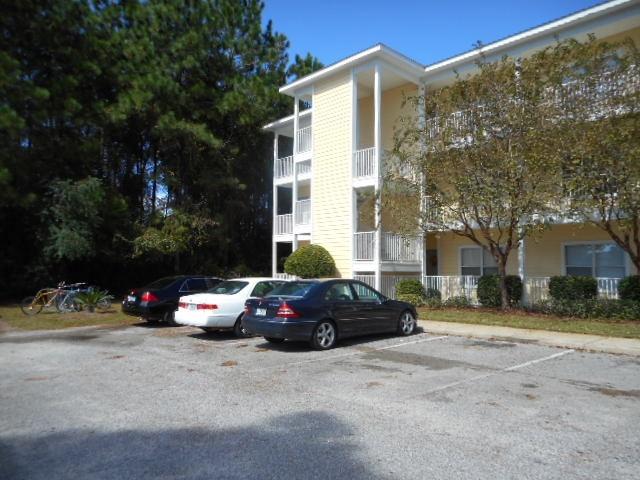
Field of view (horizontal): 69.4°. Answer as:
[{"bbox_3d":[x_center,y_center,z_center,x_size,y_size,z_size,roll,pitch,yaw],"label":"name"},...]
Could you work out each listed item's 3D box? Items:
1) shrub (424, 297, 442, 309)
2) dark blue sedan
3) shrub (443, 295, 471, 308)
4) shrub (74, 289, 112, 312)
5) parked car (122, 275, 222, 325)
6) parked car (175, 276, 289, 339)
[{"bbox_3d":[4.250,2.340,17.300,0.680,0.460,0.620,-1,-4,14],"label":"shrub"},{"bbox_3d":[0.445,1.605,10.740,4.530,1.430,1.740,4,-5,-43],"label":"dark blue sedan"},{"bbox_3d":[5.170,2.330,17.500,1.060,0.540,0.900,-1,-4,16],"label":"shrub"},{"bbox_3d":[-8.240,2.200,16.800,1.320,0.870,1.250,2,-4,-26],"label":"shrub"},{"bbox_3d":[-3.840,1.885,15.000,4.780,1.450,1.800,4,-5,-44],"label":"parked car"},{"bbox_3d":[-1.530,1.785,12.850,1.780,1.420,4.760,-3,-5,45],"label":"parked car"}]

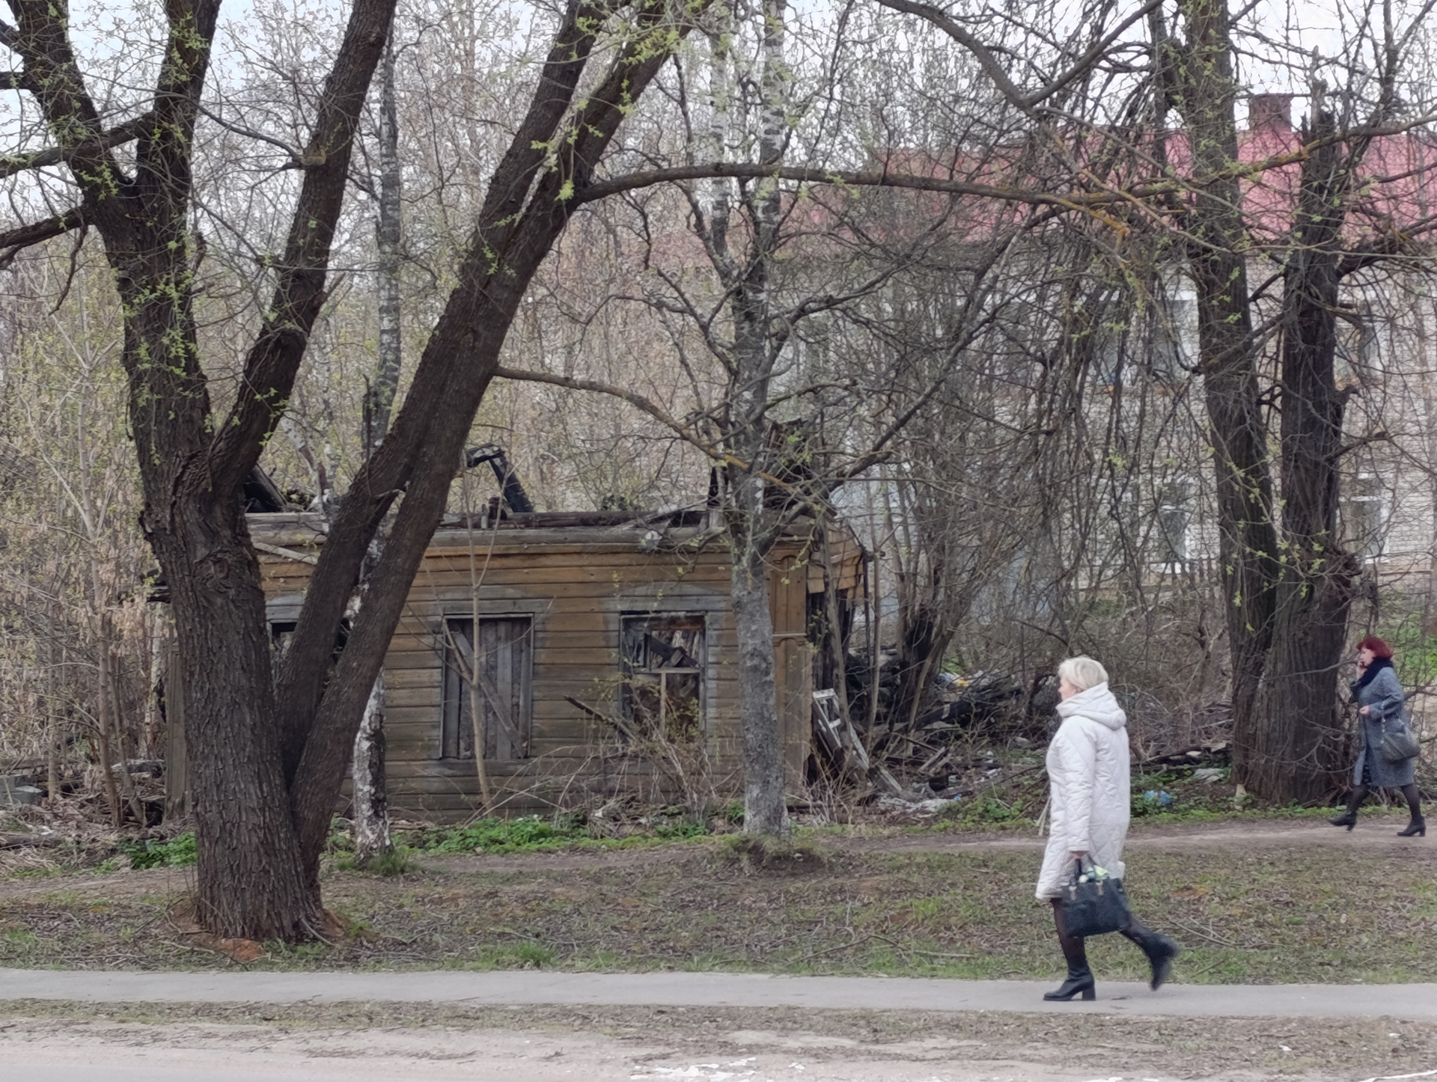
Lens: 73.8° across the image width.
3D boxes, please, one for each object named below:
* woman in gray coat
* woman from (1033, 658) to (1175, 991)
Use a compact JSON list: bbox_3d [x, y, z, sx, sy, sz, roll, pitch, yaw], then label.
[{"bbox_3d":[5.530,1.636,8.040,0.700,1.650,0.500,-1,-4,13],"label":"woman in gray coat"},{"bbox_3d":[1.920,1.407,4.720,0.680,1.660,0.520,-1,-4,11],"label":"woman"}]

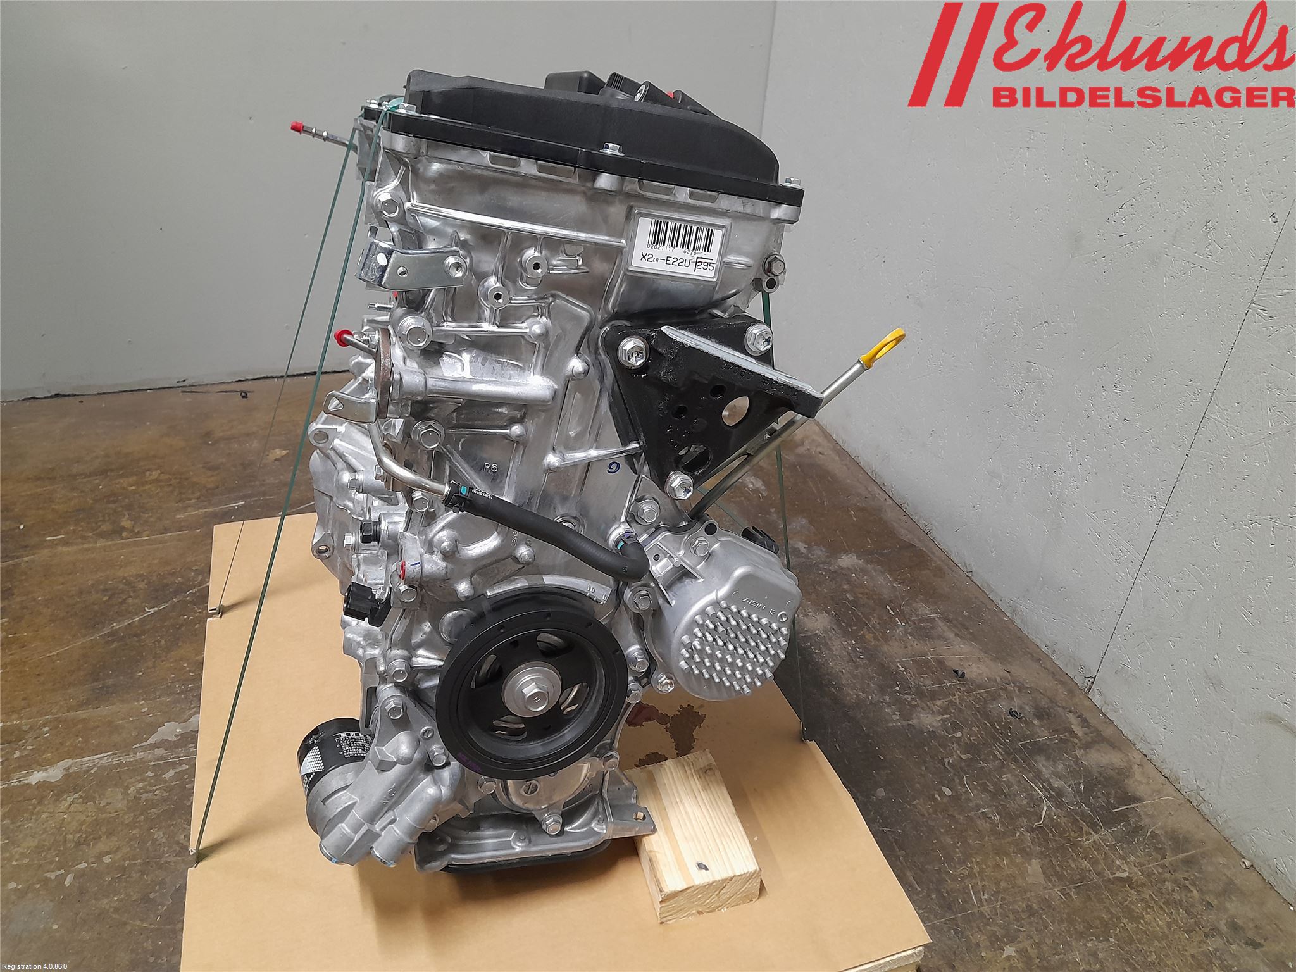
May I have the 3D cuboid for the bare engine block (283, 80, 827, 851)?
[{"bbox_3d":[-0.122,-0.034,0.864,0.405,0.652,0.492,-1,27,-20],"label":"bare engine block"}]

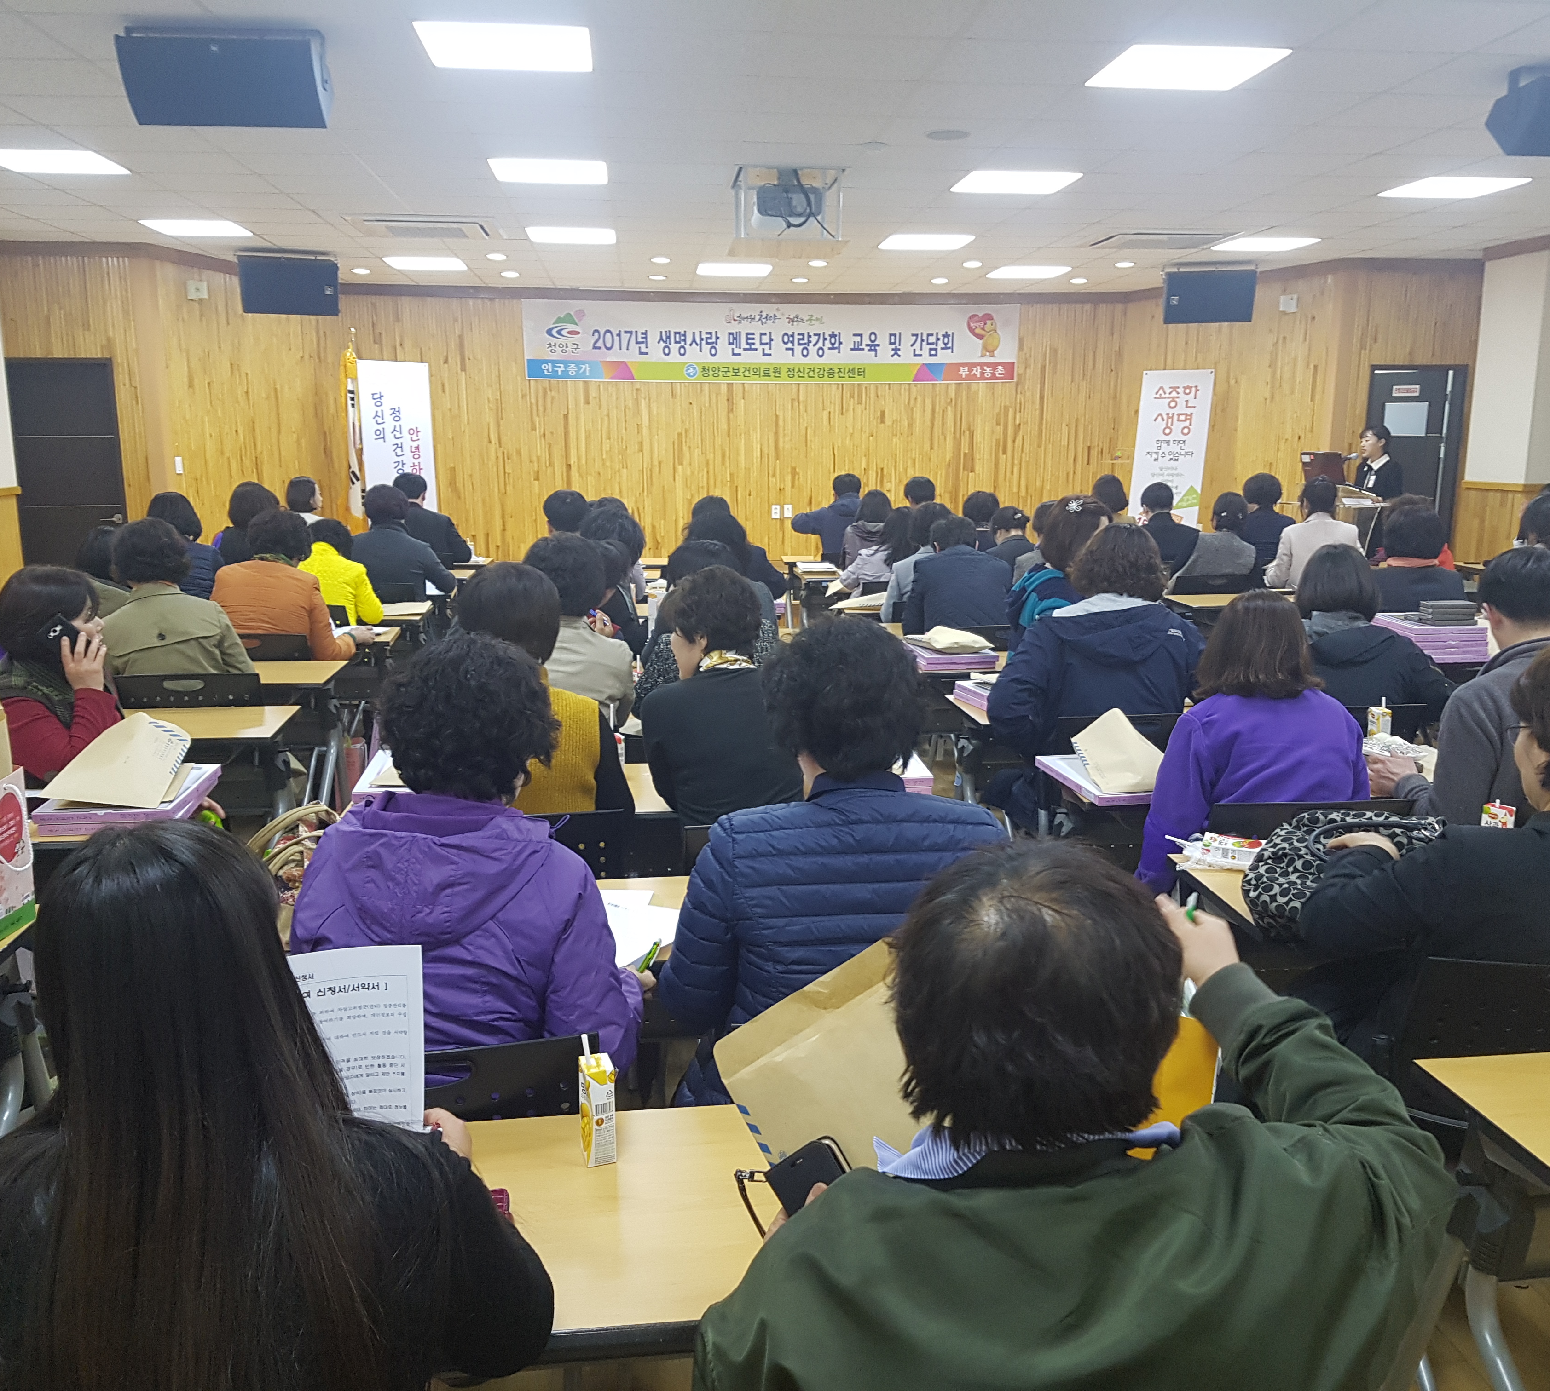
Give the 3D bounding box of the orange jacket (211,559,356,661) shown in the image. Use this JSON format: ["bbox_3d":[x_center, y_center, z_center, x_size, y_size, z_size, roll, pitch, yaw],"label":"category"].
[{"bbox_3d":[-1.957,-0.243,5.569,0.540,0.610,0.440,0,11,-2],"label":"orange jacket"}]

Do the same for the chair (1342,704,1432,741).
[{"bbox_3d":[1.627,0.396,4.239,0.480,0.810,0.530,-1,11,-7],"label":"chair"}]

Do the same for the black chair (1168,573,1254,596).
[{"bbox_3d":[2.358,-0.288,7.900,0.480,0.810,0.530,-3,11,-14],"label":"black chair"}]

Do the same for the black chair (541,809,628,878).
[{"bbox_3d":[-0.556,0.612,3.108,0.480,0.820,0.530,-1,10,-5],"label":"black chair"}]

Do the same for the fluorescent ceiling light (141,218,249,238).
[{"bbox_3d":[-3.892,-3.182,9.398,0.590,0.070,0.590,-1,11,-5],"label":"fluorescent ceiling light"}]

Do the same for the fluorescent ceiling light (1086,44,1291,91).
[{"bbox_3d":[1.596,-2.465,5.433,0.605,0.060,0.605,-1,10,-5],"label":"fluorescent ceiling light"}]

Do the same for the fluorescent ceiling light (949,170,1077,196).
[{"bbox_3d":[1.345,-2.895,7.812,0.605,0.060,0.605,-1,10,-5],"label":"fluorescent ceiling light"}]

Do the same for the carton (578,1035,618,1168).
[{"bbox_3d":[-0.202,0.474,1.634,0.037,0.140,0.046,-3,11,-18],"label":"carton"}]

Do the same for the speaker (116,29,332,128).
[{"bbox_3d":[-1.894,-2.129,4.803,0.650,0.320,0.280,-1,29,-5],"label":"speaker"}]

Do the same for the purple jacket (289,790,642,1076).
[{"bbox_3d":[-0.444,0.420,2.018,0.500,0.620,0.420,-1,11,-5],"label":"purple jacket"}]

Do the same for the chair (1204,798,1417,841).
[{"bbox_3d":[1.123,0.582,3.279,0.480,0.820,0.530,-1,10,-5],"label":"chair"}]

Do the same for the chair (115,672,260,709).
[{"bbox_3d":[-1.900,0.298,4.715,0.480,0.810,0.530,-1,11,-8],"label":"chair"}]

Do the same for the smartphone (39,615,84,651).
[{"bbox_3d":[-1.803,-0.133,3.555,0.150,0.075,0.010,42,1,-14],"label":"smartphone"}]

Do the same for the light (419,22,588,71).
[{"bbox_3d":[-0.985,-2.415,5.153,0.605,0.060,0.605,-1,10,-5],"label":"light"}]

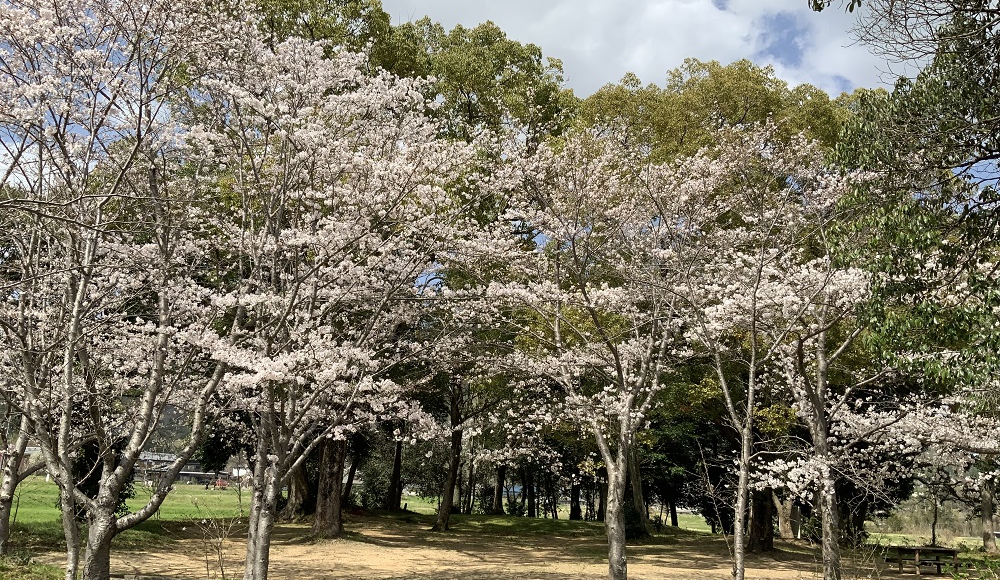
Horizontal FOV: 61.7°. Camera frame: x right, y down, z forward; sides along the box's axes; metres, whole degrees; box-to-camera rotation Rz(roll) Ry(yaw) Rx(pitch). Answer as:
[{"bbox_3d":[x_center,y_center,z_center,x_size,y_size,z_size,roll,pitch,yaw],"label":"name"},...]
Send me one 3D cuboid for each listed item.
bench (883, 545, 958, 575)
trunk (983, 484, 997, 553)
[{"bbox_3d":[10.554,6.778,21.030,1.750,0.740,1.150,-6,-14,25],"label":"bench"},{"bbox_3d":[15.801,7.366,27.046,0.430,2.183,0.400,0,-13,0],"label":"trunk"}]

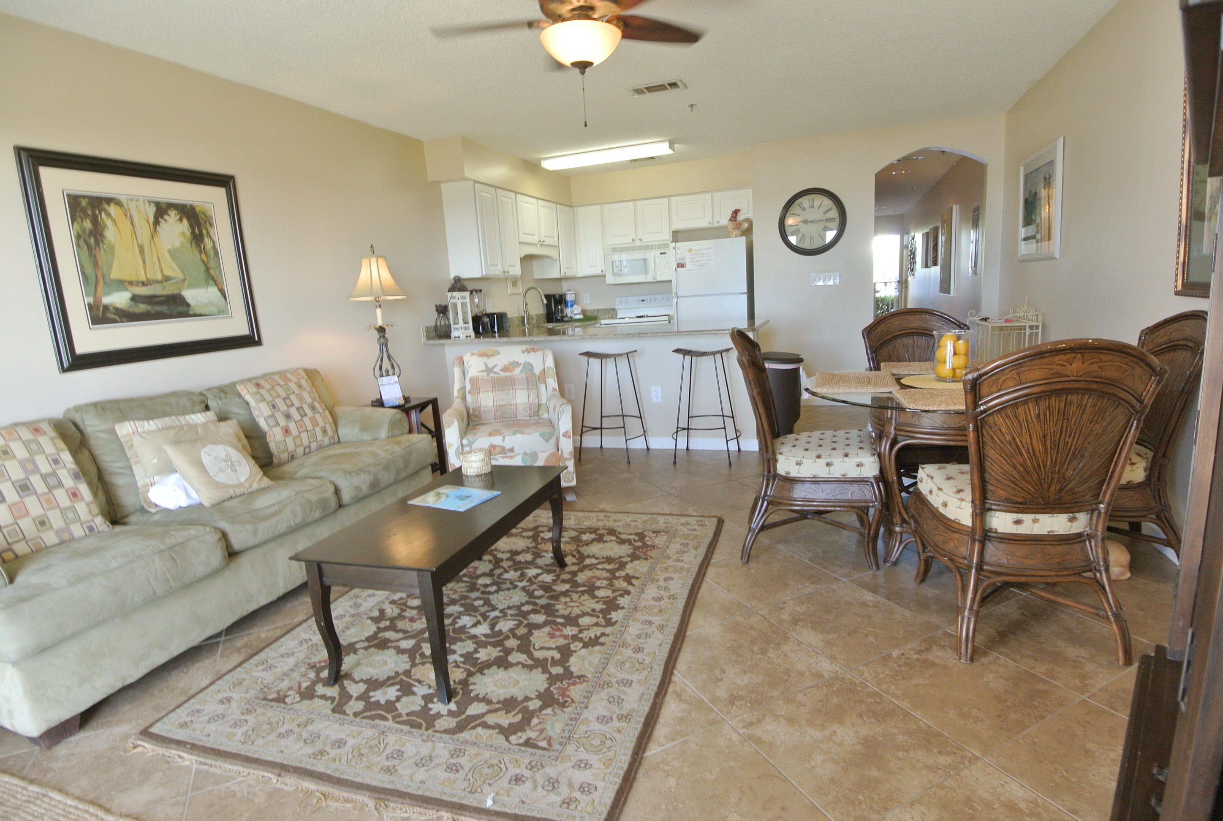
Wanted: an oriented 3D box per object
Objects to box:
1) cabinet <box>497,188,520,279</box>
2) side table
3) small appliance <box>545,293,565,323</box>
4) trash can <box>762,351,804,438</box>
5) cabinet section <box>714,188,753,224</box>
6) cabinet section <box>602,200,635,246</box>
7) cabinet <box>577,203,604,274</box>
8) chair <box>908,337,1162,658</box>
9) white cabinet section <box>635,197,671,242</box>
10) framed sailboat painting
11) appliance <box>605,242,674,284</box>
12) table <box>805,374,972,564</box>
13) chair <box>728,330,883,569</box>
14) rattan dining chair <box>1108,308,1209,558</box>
[{"bbox_3d":[-1.067,-1.585,5.559,0.325,0.745,0.345,0,12,20],"label":"cabinet"},{"bbox_3d":[-1.555,0.241,4.384,0.448,0.569,0.544,0,11,20],"label":"side table"},{"bbox_3d":[-0.621,-1.164,6.944,0.242,0.315,0.181,4,13,37],"label":"small appliance"},{"bbox_3d":[1.308,-0.097,4.756,0.363,0.696,0.363,0,11,20],"label":"trash can"},{"bbox_3d":[1.283,-2.084,6.333,0.375,0.347,0.320,1,12,20],"label":"cabinet section"},{"bbox_3d":[0.136,-2.049,6.760,0.370,0.440,0.320,1,12,20],"label":"cabinet section"},{"bbox_3d":[-0.185,-1.901,6.954,0.335,0.760,0.325,0,12,20],"label":"cabinet"},{"bbox_3d":[1.367,0.238,2.079,0.484,1.004,0.593,-2,11,12],"label":"chair"},{"bbox_3d":[0.494,-2.046,6.630,0.392,0.440,0.320,1,12,20],"label":"white cabinet section"},{"bbox_3d":[-2.257,-0.732,3.042,0.042,0.932,1.010,0,11,20],"label":"framed sailboat painting"},{"bbox_3d":[0.354,-1.624,6.772,0.757,0.410,0.400,0,12,20],"label":"appliance"},{"bbox_3d":[1.495,0.258,2.581,1.295,0.766,1.295,0,11,20],"label":"table"},{"bbox_3d":[0.873,0.131,2.770,0.610,1.015,0.530,0,12,18],"label":"chair"},{"bbox_3d":[1.959,0.114,2.494,0.610,1.015,0.530,0,12,19],"label":"rattan dining chair"}]

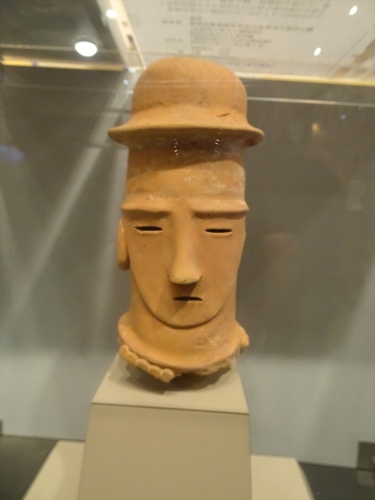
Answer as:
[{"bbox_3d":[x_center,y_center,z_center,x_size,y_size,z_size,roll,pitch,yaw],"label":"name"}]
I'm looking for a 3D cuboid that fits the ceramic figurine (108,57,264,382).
[{"bbox_3d":[-0.003,-0.040,0.488,0.208,0.409,0.191,1,6,-6],"label":"ceramic figurine"}]

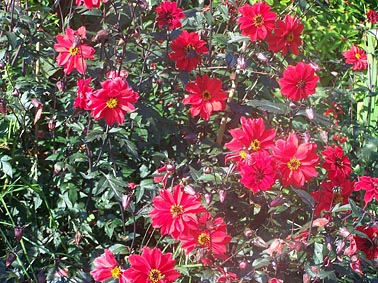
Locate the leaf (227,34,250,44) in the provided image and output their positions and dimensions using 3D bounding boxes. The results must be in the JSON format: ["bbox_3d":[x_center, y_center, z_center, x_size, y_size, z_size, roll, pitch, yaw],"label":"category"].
[{"bbox_3d":[0.113,-0.233,2.620,0.056,0.012,0.027,-12,32,-15],"label":"leaf"}]

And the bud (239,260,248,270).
[{"bbox_3d":[0.098,0.222,2.050,0.017,0.018,0.017,0,14,0],"label":"bud"}]

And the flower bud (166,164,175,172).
[{"bbox_3d":[-0.035,0.051,2.170,0.015,0.015,0.015,0,16,0],"label":"flower bud"}]

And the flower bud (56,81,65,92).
[{"bbox_3d":[-0.275,-0.118,2.450,0.017,0.026,0.017,0,16,0],"label":"flower bud"}]

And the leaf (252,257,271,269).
[{"bbox_3d":[0.130,0.216,2.050,0.036,0.018,0.012,-28,-23,12],"label":"leaf"}]

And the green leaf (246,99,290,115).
[{"bbox_3d":[0.164,-0.073,2.400,0.098,0.013,0.034,10,40,-7],"label":"green leaf"}]

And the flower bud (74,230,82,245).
[{"bbox_3d":[-0.207,0.180,2.150,0.015,0.026,0.015,0,16,0],"label":"flower bud"}]

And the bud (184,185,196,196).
[{"bbox_3d":[0.003,0.089,2.080,0.026,0.015,0.015,40,0,12],"label":"bud"}]

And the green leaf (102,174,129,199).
[{"bbox_3d":[-0.142,0.087,2.220,0.045,0.055,0.014,-31,-19,-17],"label":"green leaf"}]

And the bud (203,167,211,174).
[{"bbox_3d":[0.034,0.056,2.200,0.015,0.015,0.015,0,16,0],"label":"bud"}]

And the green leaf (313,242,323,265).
[{"bbox_3d":[0.233,0.203,2.080,0.018,0.040,0.012,0,-3,-6],"label":"green leaf"}]

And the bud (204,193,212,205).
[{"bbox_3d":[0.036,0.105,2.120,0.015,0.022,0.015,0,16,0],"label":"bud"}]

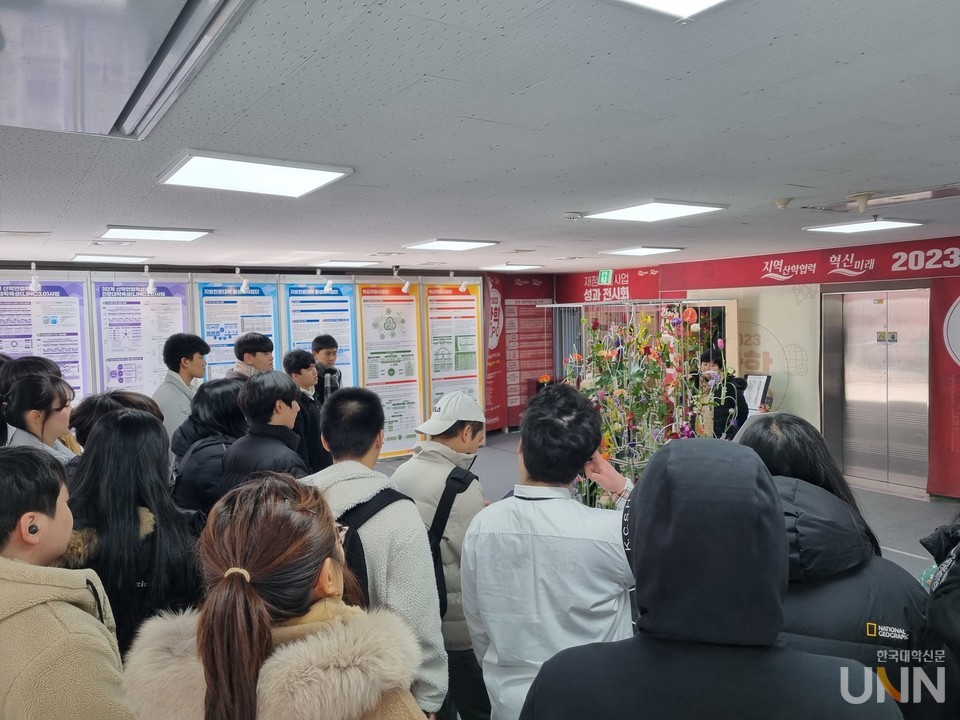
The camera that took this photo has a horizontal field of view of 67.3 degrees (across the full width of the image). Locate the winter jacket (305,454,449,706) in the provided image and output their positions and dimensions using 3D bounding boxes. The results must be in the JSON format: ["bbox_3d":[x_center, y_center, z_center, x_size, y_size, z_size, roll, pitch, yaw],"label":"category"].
[{"bbox_3d":[-0.312,0.634,2.020,0.530,0.710,0.330,0,4,22],"label":"winter jacket"}]

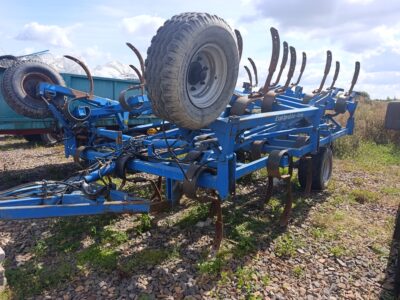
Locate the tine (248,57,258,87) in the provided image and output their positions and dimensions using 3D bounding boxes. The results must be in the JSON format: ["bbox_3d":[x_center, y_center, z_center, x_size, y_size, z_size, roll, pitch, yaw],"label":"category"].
[{"bbox_3d":[1.216,-1.790,6.100,0.080,0.660,0.300,-7,4,40],"label":"tine"}]

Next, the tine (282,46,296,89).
[{"bbox_3d":[1.226,-1.102,3.637,0.070,0.569,0.228,22,21,34],"label":"tine"}]

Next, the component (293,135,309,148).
[{"bbox_3d":[1.693,-0.110,4.500,0.090,0.330,0.300,8,13,38],"label":"component"}]

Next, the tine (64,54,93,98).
[{"bbox_3d":[-1.571,-0.956,3.480,0.070,0.550,0.310,-10,2,40],"label":"tine"}]

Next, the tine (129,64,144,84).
[{"bbox_3d":[-1.199,-1.410,5.100,0.080,0.580,0.300,-7,4,40],"label":"tine"}]

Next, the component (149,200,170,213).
[{"bbox_3d":[-0.376,0.525,2.470,0.210,0.100,0.100,-1,10,-7],"label":"component"}]

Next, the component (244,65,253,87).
[{"bbox_3d":[1.264,-1.882,6.900,0.080,0.620,0.300,-7,4,40],"label":"component"}]

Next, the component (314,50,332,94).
[{"bbox_3d":[1.785,-1.114,3.800,0.070,0.569,0.251,22,21,34],"label":"component"}]

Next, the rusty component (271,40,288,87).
[{"bbox_3d":[1.189,-1.278,3.950,0.080,0.660,0.300,22,22,34],"label":"rusty component"}]

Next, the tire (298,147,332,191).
[{"bbox_3d":[2.137,0.334,4.900,0.370,0.830,0.830,8,13,38],"label":"tire"}]

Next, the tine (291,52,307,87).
[{"bbox_3d":[2.001,-1.590,5.250,0.080,0.660,0.300,22,22,34],"label":"tine"}]

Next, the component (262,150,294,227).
[{"bbox_3d":[0.911,0.437,3.020,0.120,0.870,0.430,8,13,38],"label":"component"}]

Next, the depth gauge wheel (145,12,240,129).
[{"bbox_3d":[-0.029,-0.544,1.895,0.280,0.770,0.770,23,22,36],"label":"depth gauge wheel"}]

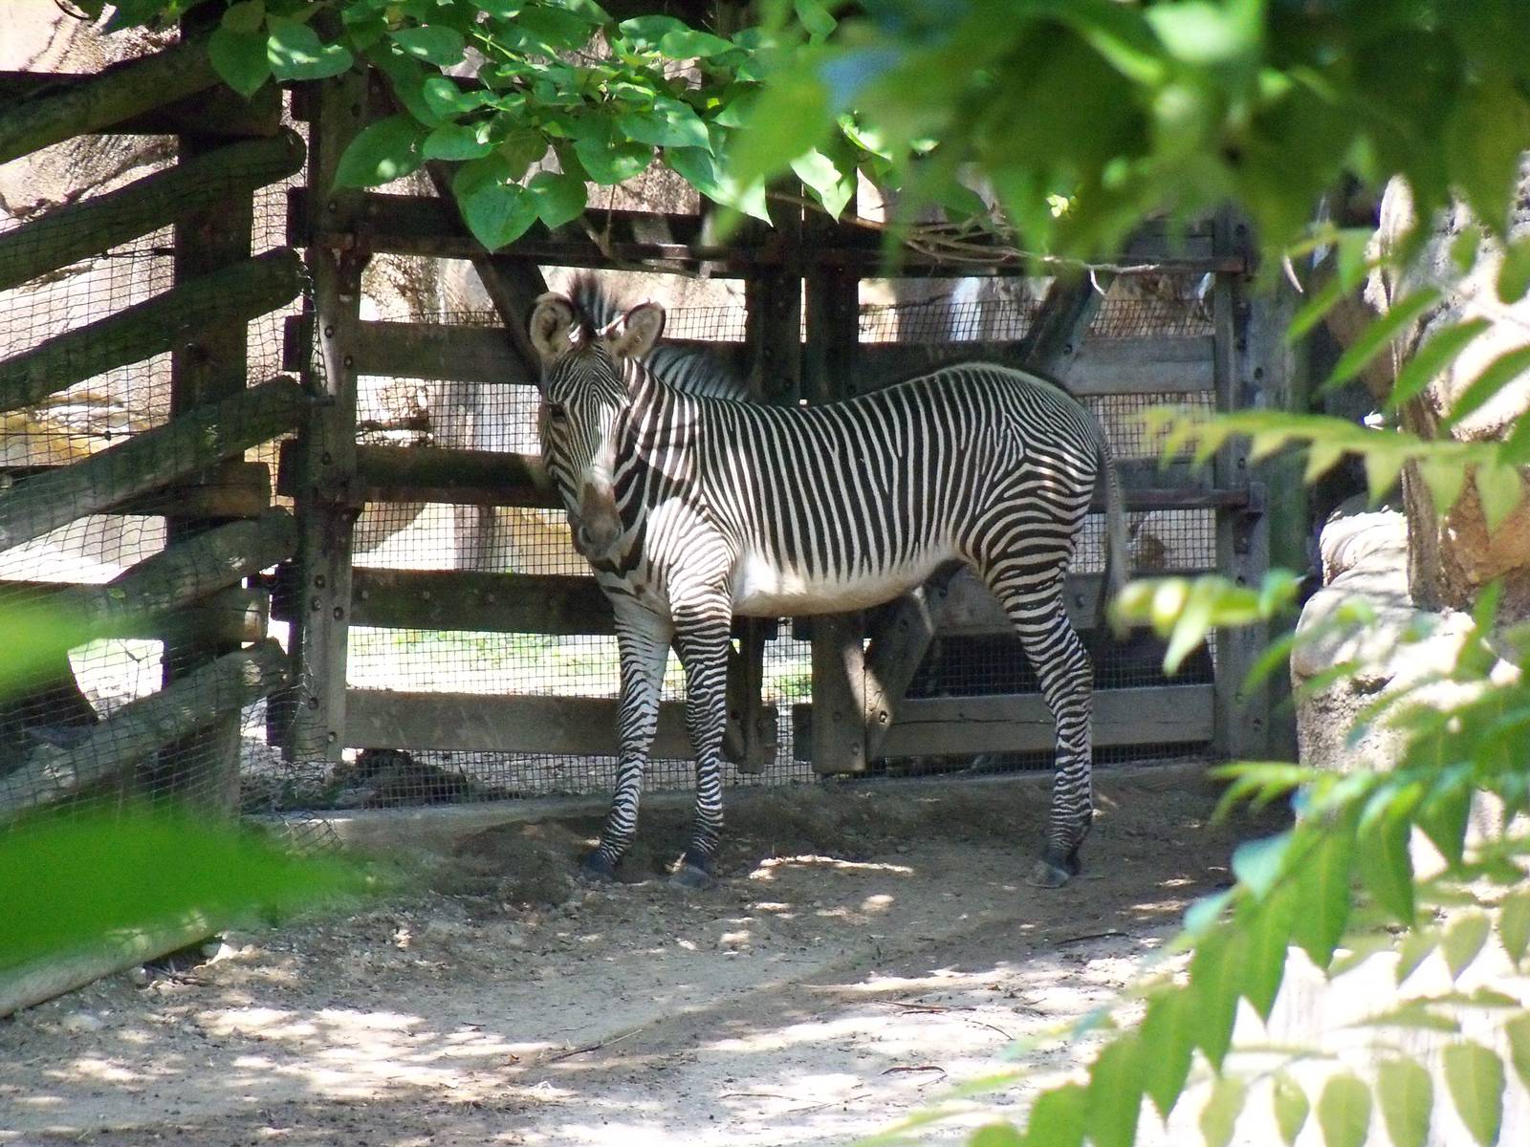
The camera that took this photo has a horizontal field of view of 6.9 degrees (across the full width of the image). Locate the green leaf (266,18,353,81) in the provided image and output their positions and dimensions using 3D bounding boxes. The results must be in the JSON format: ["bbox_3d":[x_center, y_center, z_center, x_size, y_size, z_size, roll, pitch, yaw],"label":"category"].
[{"bbox_3d":[-0.865,-0.994,24.000,0.166,0.111,0.080,0,7,0],"label":"green leaf"}]

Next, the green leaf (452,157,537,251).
[{"bbox_3d":[-0.620,-0.843,29.000,0.195,0.214,0.070,0,4,-6],"label":"green leaf"}]

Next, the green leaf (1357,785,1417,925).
[{"bbox_3d":[0.517,0.235,10.500,0.050,0.113,0.035,0,7,0],"label":"green leaf"}]

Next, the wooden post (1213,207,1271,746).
[{"bbox_3d":[1.213,-0.266,32.200,0.135,1.474,0.090,-4,8,-32],"label":"wooden post"}]

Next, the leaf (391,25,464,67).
[{"bbox_3d":[-0.641,-1.002,24.000,0.145,0.071,0.090,0,7,0],"label":"leaf"}]

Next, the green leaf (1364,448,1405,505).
[{"bbox_3d":[0.514,-0.081,10.500,0.035,0.048,0.018,0,4,-6],"label":"green leaf"}]

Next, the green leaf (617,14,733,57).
[{"bbox_3d":[-0.170,-1.020,24.000,0.220,0.070,0.100,0,7,0],"label":"green leaf"}]

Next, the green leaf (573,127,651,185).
[{"bbox_3d":[-0.350,-0.963,29.050,0.181,0.143,0.090,0,4,-6],"label":"green leaf"}]

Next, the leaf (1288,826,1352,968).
[{"bbox_3d":[0.463,0.270,10.500,0.053,0.118,0.030,0,4,-6],"label":"leaf"}]

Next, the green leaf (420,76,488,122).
[{"bbox_3d":[-0.589,-0.903,24.000,0.127,0.074,0.080,0,7,0],"label":"green leaf"}]

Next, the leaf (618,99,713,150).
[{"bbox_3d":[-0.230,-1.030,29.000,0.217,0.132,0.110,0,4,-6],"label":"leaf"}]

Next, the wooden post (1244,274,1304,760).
[{"bbox_3d":[1.319,-0.184,32.700,0.140,1.361,0.140,-3,5,-37],"label":"wooden post"}]

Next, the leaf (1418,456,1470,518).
[{"bbox_3d":[0.537,-0.070,10.000,0.041,0.051,0.025,0,7,0],"label":"leaf"}]

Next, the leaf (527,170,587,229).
[{"bbox_3d":[-0.483,-0.860,29.100,0.149,0.138,0.060,0,4,-6],"label":"leaf"}]

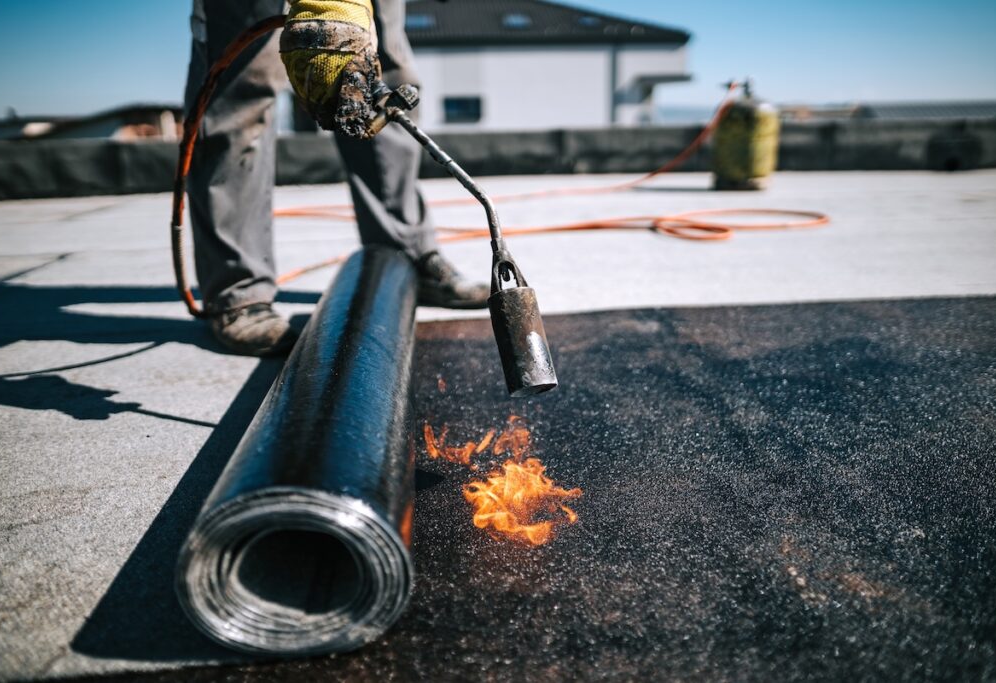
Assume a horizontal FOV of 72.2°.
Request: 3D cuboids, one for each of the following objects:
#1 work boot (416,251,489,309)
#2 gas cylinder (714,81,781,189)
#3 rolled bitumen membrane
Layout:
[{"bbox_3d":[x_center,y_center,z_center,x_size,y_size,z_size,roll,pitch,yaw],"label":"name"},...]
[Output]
[{"bbox_3d":[-0.155,-0.163,1.618,0.290,0.140,0.108,3,19,15],"label":"work boot"},{"bbox_3d":[1.360,-1.131,3.735,0.316,0.550,0.316,-2,18,0],"label":"gas cylinder"},{"bbox_3d":[-0.211,0.031,1.010,0.181,0.157,0.990,-4,18,-5],"label":"rolled bitumen membrane"}]

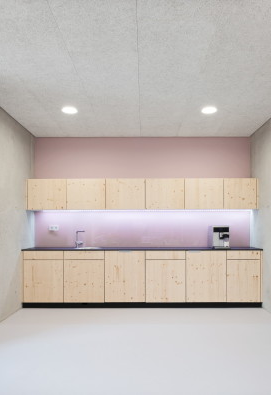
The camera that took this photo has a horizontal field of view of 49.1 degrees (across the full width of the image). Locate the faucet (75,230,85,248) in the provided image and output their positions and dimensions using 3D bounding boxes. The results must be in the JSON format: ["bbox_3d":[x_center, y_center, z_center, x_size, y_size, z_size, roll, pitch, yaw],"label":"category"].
[{"bbox_3d":[-0.874,0.672,4.710,0.190,0.275,0.055,-4,-5,42],"label":"faucet"}]

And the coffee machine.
[{"bbox_3d":[1.306,0.628,4.620,0.250,0.340,0.380,0,-4,2],"label":"coffee machine"}]

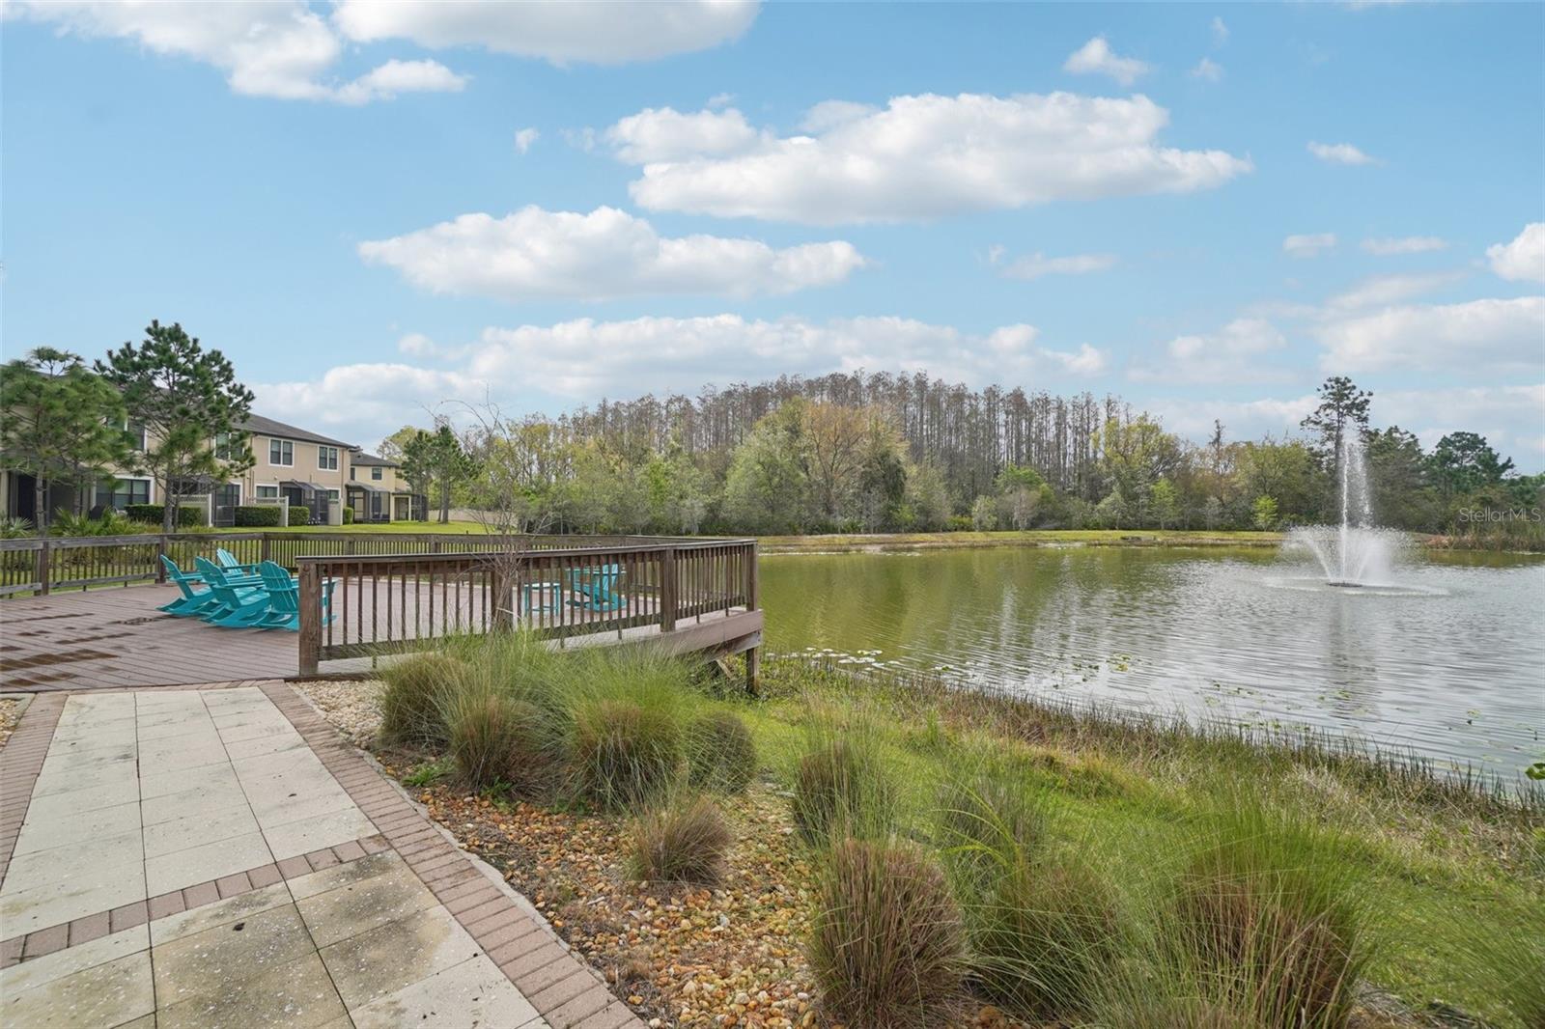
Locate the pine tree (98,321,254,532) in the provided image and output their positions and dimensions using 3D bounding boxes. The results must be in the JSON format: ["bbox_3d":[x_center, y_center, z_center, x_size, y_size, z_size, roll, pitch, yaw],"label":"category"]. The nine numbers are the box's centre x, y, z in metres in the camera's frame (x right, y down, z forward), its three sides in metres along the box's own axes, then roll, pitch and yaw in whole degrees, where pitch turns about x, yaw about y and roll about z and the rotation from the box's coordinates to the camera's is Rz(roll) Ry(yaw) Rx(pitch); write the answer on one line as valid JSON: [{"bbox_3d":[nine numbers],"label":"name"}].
[{"bbox_3d":[-24.600,-3.500,26.500,4.900,8.900,4.900,0,-1,-43],"label":"pine tree"}]

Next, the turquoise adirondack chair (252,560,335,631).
[{"bbox_3d":[-6.330,1.059,8.600,0.730,0.910,0.800,0,0,15],"label":"turquoise adirondack chair"}]

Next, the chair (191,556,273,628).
[{"bbox_3d":[-7.380,1.062,8.900,0.730,0.910,0.800,0,-1,33],"label":"chair"}]

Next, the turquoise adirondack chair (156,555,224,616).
[{"bbox_3d":[-8.980,1.070,10.030,0.730,0.910,0.800,0,-1,36],"label":"turquoise adirondack chair"}]

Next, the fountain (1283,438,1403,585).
[{"bbox_3d":[26.250,-0.220,29.500,4.400,7.100,4.400,0,-1,42],"label":"fountain"}]

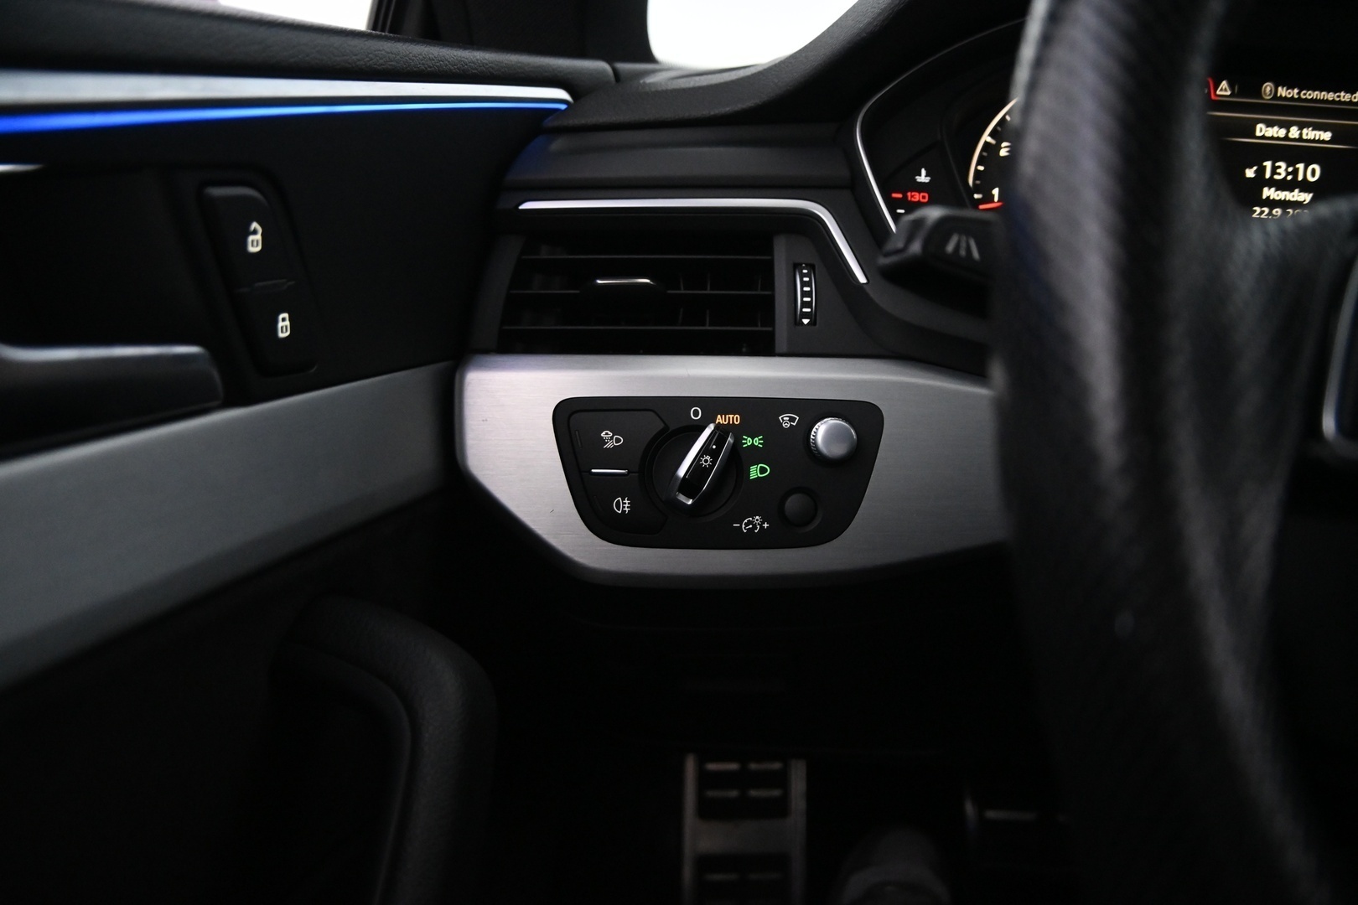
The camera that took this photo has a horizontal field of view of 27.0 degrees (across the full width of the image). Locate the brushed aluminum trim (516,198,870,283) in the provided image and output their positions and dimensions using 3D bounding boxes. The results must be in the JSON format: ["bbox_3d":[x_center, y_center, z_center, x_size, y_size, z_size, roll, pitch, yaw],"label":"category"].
[{"bbox_3d":[0.005,-0.073,0.975,0.122,0.028,0.020,0,8,2],"label":"brushed aluminum trim"}]

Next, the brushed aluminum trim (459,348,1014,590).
[{"bbox_3d":[0.024,0.006,0.960,0.200,0.076,0.040,0,8,2],"label":"brushed aluminum trim"}]

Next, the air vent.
[{"bbox_3d":[-0.015,-0.055,0.975,0.096,0.041,0.030,0,8,2],"label":"air vent"}]

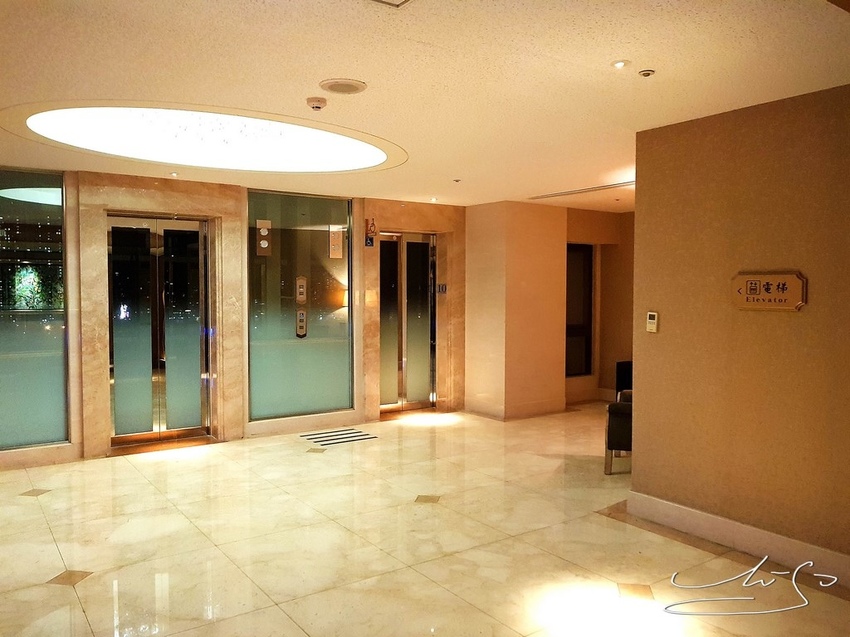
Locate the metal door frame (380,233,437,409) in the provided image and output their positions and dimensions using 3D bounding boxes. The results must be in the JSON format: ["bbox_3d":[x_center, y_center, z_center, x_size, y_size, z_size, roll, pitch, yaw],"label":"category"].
[{"bbox_3d":[-0.250,0.049,7.636,0.910,2.110,0.080,-2,3,-36],"label":"metal door frame"}]

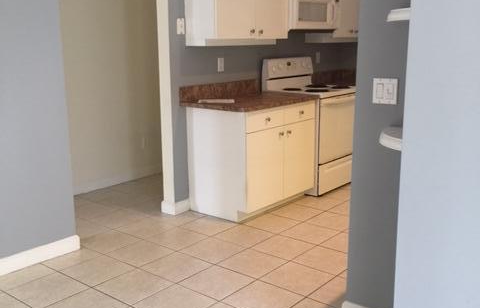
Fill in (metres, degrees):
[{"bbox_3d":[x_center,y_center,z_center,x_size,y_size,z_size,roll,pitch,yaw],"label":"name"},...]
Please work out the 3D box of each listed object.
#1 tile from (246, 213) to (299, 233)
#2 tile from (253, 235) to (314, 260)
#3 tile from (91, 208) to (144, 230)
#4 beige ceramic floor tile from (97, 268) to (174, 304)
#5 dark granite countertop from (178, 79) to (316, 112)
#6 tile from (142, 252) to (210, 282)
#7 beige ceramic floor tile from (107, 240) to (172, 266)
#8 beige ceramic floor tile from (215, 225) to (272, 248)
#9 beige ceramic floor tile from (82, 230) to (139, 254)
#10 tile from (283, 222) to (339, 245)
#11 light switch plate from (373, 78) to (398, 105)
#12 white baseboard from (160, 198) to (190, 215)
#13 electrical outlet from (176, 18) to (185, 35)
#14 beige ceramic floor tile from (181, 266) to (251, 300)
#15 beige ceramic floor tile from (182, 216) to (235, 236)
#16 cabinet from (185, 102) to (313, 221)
[{"bbox_3d":[0.249,0.543,4.155,0.335,0.010,0.335,10,16,38],"label":"tile"},{"bbox_3d":[0.297,0.646,3.687,0.335,0.010,0.335,10,16,38],"label":"tile"},{"bbox_3d":[-0.971,0.522,4.262,0.334,0.010,0.334,10,16,38],"label":"tile"},{"bbox_3d":[-0.605,0.758,3.067,0.330,0.010,0.330,10,16,38],"label":"beige ceramic floor tile"},{"bbox_3d":[0.099,-0.493,4.410,0.643,0.155,1.016,10,16,38],"label":"dark granite countertop"},{"bbox_3d":[-0.397,0.714,3.373,0.334,0.010,0.334,10,16,38],"label":"tile"},{"bbox_3d":[-0.663,0.671,3.594,0.335,0.010,0.335,10,16,38],"label":"beige ceramic floor tile"},{"bbox_3d":[0.034,0.600,3.887,0.334,0.010,0.334,10,16,38],"label":"beige ceramic floor tile"},{"bbox_3d":[-0.929,0.627,3.812,0.333,0.010,0.333,10,16,38],"label":"beige ceramic floor tile"},{"bbox_3d":[0.512,0.587,3.933,0.334,0.010,0.334,10,16,38],"label":"tile"},{"bbox_3d":[0.648,-0.278,2.394,0.115,0.115,0.009,10,16,38],"label":"light switch plate"},{"bbox_3d":[-0.519,0.420,4.356,0.146,0.100,0.168,10,16,38],"label":"white baseboard"},{"bbox_3d":[-0.454,-0.981,4.127,0.012,0.116,0.074,10,16,38],"label":"electrical outlet"},{"bbox_3d":[-0.137,0.762,3.178,0.333,0.010,0.333,10,16,38],"label":"beige ceramic floor tile"},{"bbox_3d":[-0.231,0.556,4.109,0.335,0.010,0.335,10,16,38],"label":"beige ceramic floor tile"},{"bbox_3d":[0.111,0.004,4.555,0.614,0.878,0.945,10,16,38],"label":"cabinet"}]

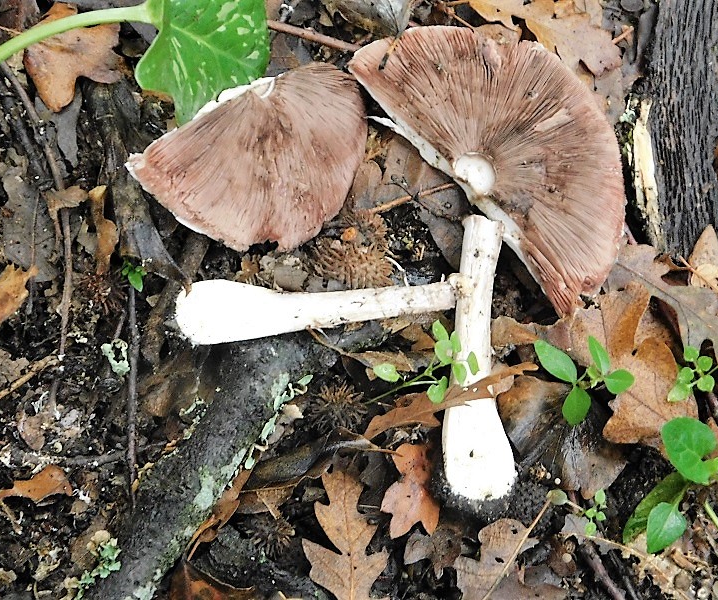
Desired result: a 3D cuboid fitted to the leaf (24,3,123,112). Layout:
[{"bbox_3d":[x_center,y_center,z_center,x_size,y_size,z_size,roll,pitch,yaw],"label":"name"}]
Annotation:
[{"bbox_3d":[-0.152,-0.130,0.630,0.053,0.018,0.068,0,70,0],"label":"leaf"}]

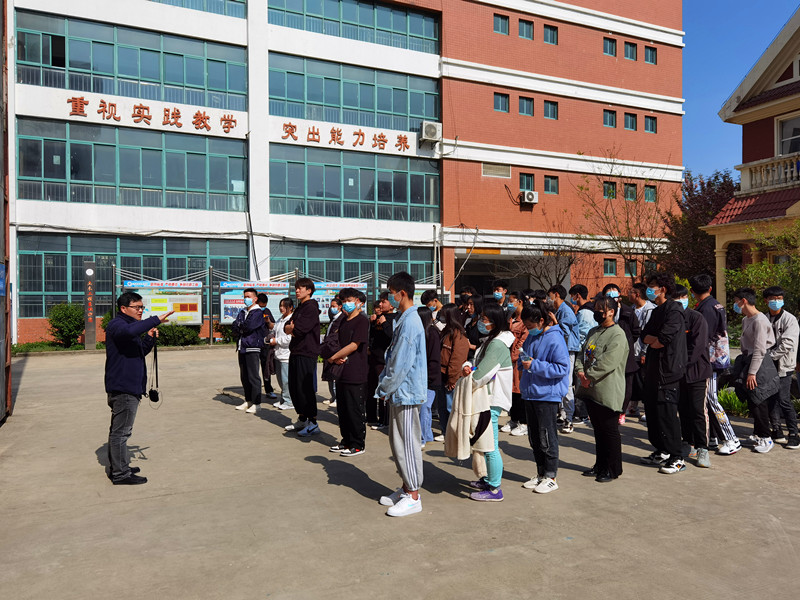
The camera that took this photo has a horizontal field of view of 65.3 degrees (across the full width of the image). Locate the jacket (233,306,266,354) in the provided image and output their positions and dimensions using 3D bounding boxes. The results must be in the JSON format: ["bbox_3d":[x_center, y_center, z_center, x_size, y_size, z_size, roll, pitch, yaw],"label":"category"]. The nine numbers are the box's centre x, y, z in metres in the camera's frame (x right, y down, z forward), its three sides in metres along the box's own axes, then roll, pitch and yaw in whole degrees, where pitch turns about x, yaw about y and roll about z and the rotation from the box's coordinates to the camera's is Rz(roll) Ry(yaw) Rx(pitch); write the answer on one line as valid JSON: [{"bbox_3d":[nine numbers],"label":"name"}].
[{"bbox_3d":[-2.147,0.435,8.900,0.370,0.650,0.480,0,0,-38],"label":"jacket"}]

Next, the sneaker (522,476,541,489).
[{"bbox_3d":[1.147,1.544,5.280,0.260,0.105,0.095,0,0,-28],"label":"sneaker"}]

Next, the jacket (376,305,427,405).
[{"bbox_3d":[0.010,0.410,4.660,0.360,0.730,0.490,0,0,-11],"label":"jacket"}]

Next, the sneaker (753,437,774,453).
[{"bbox_3d":[3.794,1.507,6.489,0.290,0.115,0.108,-1,1,-36],"label":"sneaker"}]

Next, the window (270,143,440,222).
[{"bbox_3d":[-1.644,-4.750,25.722,7.456,2.775,0.150,0,1,-24],"label":"window"}]

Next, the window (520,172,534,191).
[{"bbox_3d":[5.960,-5.500,29.460,0.830,0.880,0.150,0,0,-24],"label":"window"}]

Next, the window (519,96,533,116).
[{"bbox_3d":[5.940,-9.100,29.450,0.830,0.880,0.150,0,0,-24],"label":"window"}]

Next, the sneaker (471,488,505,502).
[{"bbox_3d":[0.677,1.498,4.830,0.262,0.095,0.097,0,0,2],"label":"sneaker"}]

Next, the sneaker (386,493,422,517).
[{"bbox_3d":[0.037,1.535,4.697,0.287,0.120,0.110,0,0,-29],"label":"sneaker"}]

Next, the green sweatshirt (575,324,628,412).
[{"bbox_3d":[1.795,0.606,5.560,0.380,0.780,0.520,0,0,-36],"label":"green sweatshirt"}]

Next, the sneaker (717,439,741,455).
[{"bbox_3d":[3.412,1.509,6.435,0.290,0.115,0.108,-1,1,-31],"label":"sneaker"}]

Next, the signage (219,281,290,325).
[{"bbox_3d":[-4.755,0.106,20.576,2.287,1.379,0.120,0,1,-24],"label":"signage"}]

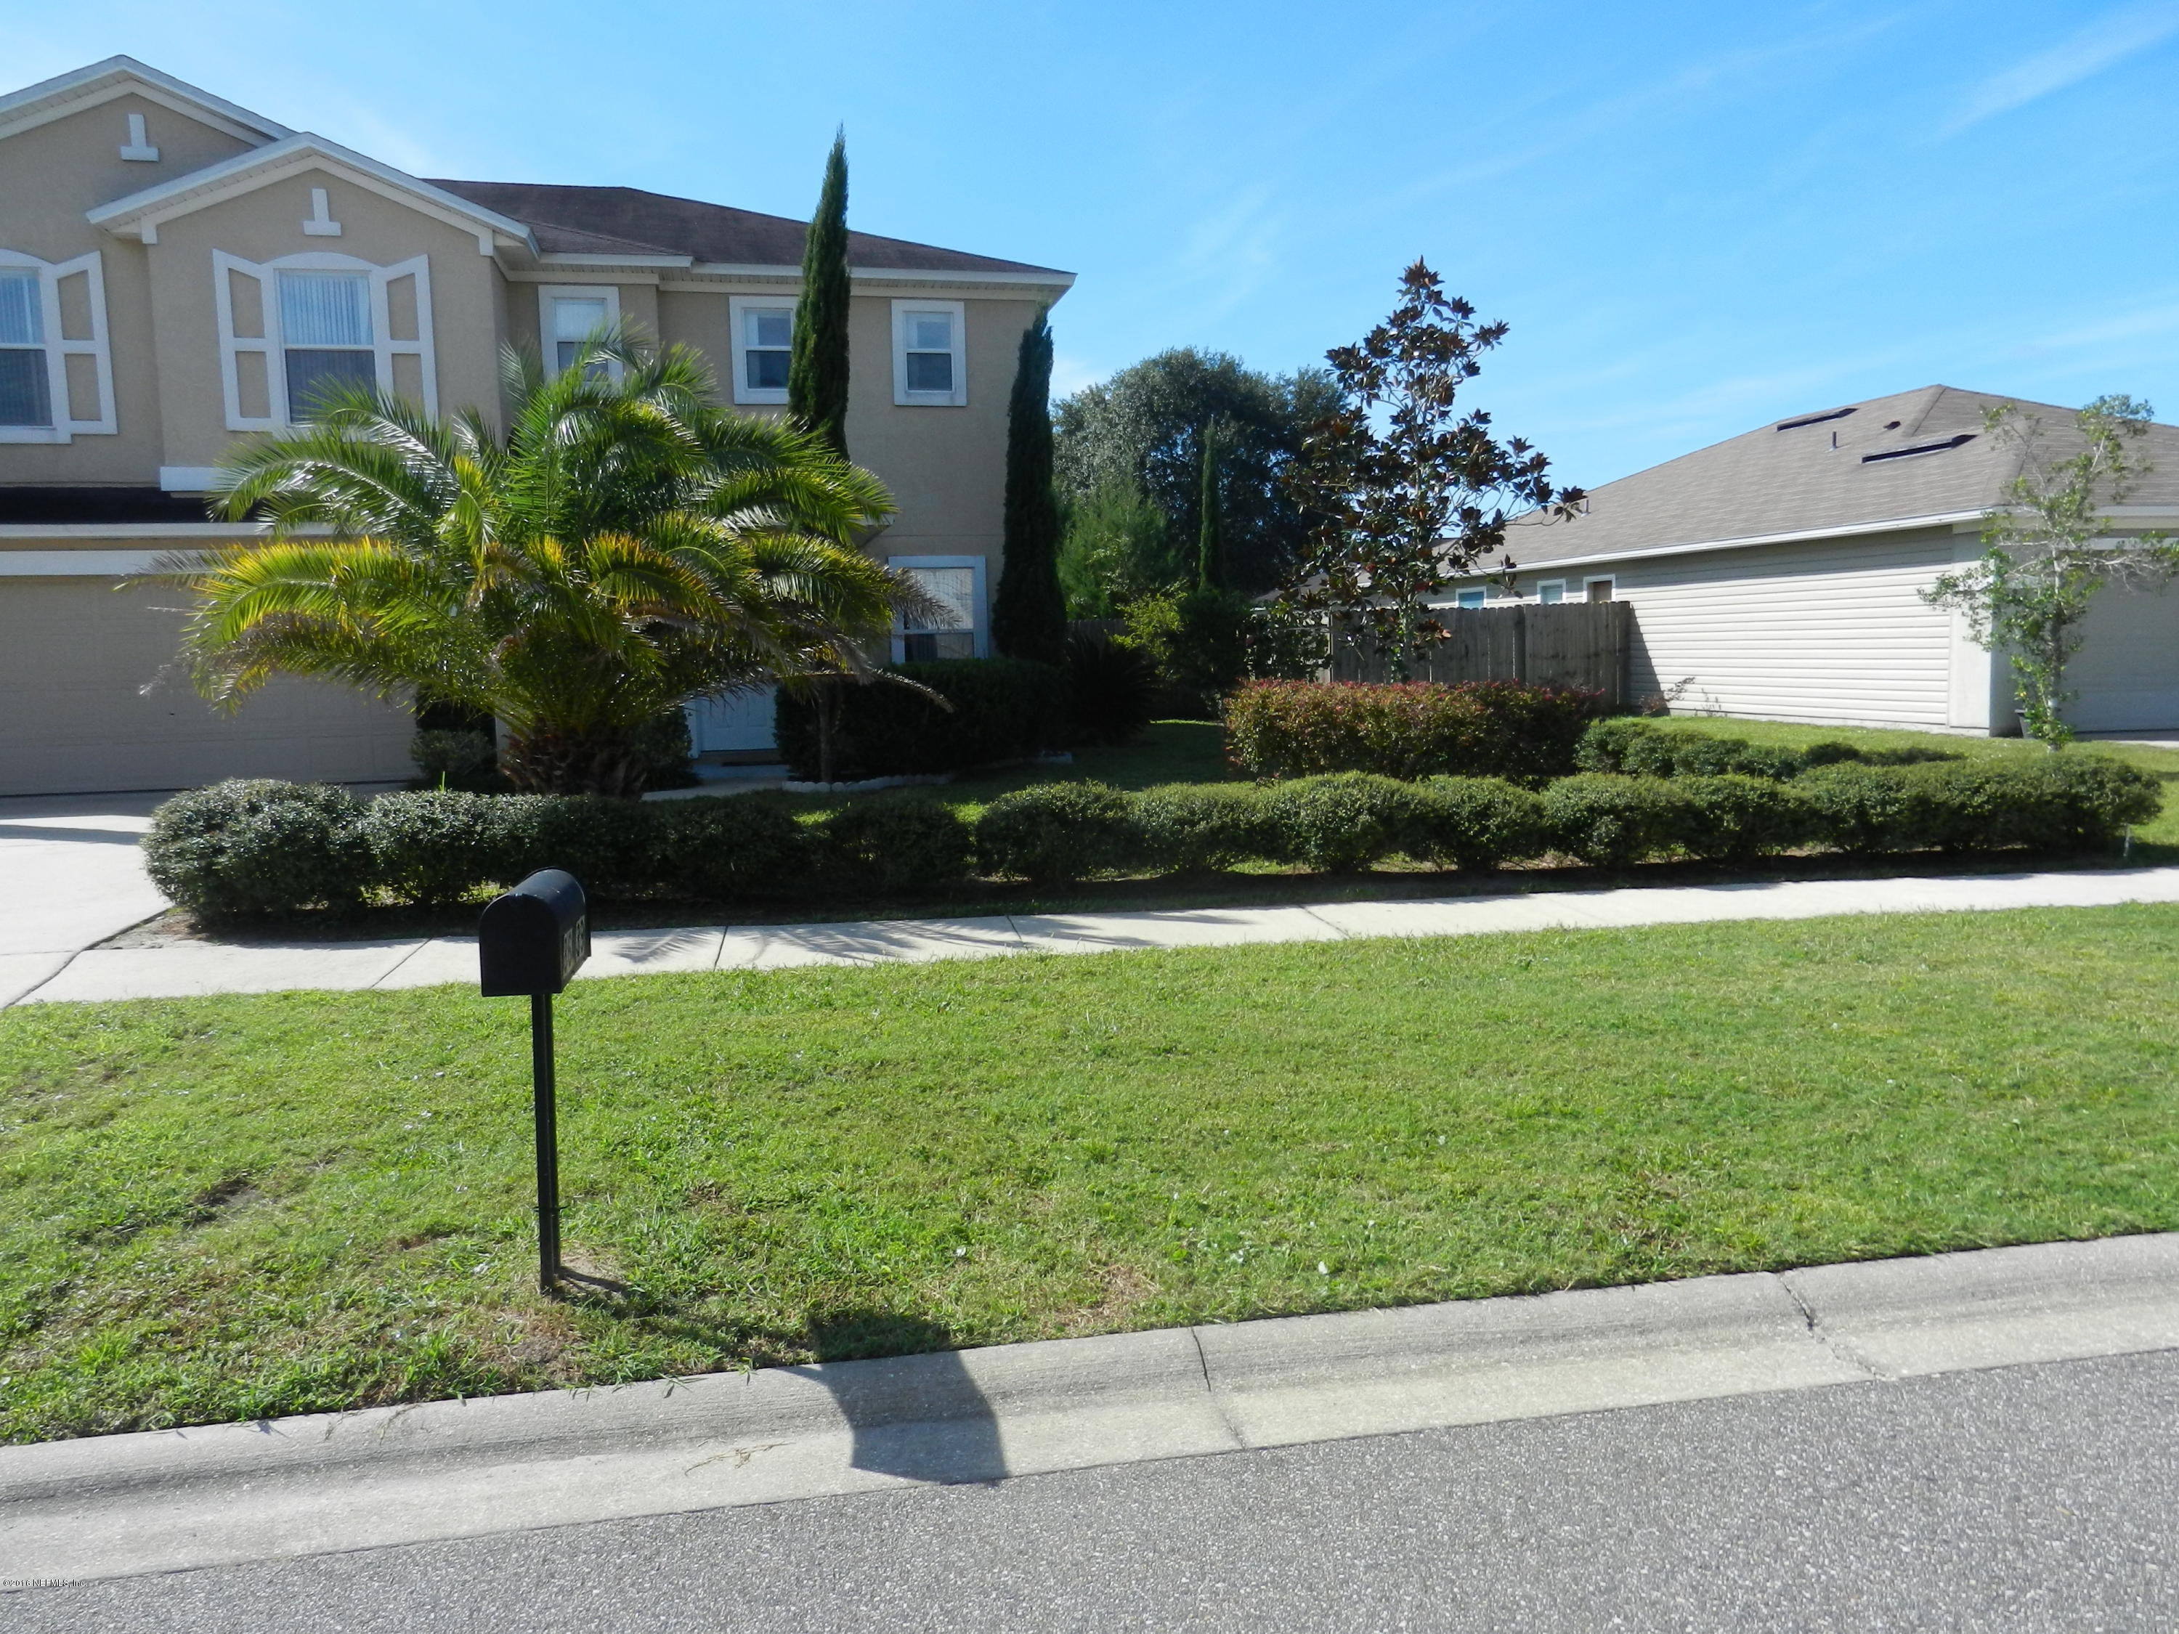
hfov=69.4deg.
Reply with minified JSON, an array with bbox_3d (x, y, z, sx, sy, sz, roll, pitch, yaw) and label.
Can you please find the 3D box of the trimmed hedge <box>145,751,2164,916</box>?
[{"bbox_3d":[0.792,0.023,9.548,11.800,0.660,1.000,-2,6,-6],"label":"trimmed hedge"}]

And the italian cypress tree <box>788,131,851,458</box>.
[{"bbox_3d":[-2.543,-3.415,15.349,0.680,6.150,0.680,-3,6,-12],"label":"italian cypress tree"}]

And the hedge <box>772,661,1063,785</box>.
[{"bbox_3d":[-1.817,-1.152,17.290,3.200,1.200,1.700,-3,6,-12],"label":"hedge"}]

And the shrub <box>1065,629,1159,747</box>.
[{"bbox_3d":[0.287,-1.698,20.687,1.350,1.500,1.350,-1,6,0],"label":"shrub"}]

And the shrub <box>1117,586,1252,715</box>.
[{"bbox_3d":[1.761,-3.004,28.704,2.200,2.300,2.100,-3,6,-12],"label":"shrub"}]

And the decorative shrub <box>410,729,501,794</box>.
[{"bbox_3d":[-6.154,-0.588,15.354,0.850,0.670,0.800,-3,6,-12],"label":"decorative shrub"}]

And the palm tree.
[{"bbox_3d":[-4.524,-2.057,13.299,6.000,4.100,5.800,-3,6,-12],"label":"palm tree"}]

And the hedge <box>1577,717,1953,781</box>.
[{"bbox_3d":[5.372,-0.432,12.887,0.900,0.560,4.500,-3,6,-12],"label":"hedge"}]

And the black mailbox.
[{"bbox_3d":[-1.355,0.276,3.877,0.178,0.236,0.460,-2,6,-9],"label":"black mailbox"}]

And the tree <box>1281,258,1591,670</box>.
[{"bbox_3d":[3.702,-3.306,17.367,3.100,5.300,3.000,-3,6,-12],"label":"tree"}]

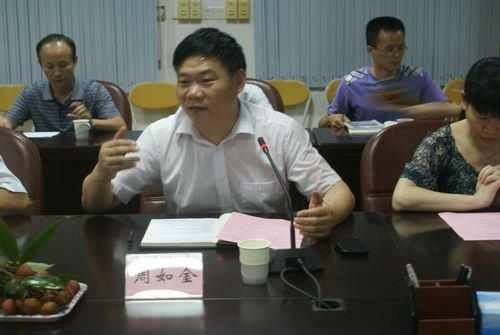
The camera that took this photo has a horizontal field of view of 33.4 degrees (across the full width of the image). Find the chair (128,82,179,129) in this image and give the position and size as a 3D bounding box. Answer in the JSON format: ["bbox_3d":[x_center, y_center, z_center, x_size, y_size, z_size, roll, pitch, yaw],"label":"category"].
[{"bbox_3d":[-0.627,-0.140,5.736,0.460,0.800,0.480,-1,12,0],"label":"chair"}]

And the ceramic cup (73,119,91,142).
[{"bbox_3d":[-0.794,-0.176,3.950,0.084,0.087,0.076,-1,12,0],"label":"ceramic cup"}]

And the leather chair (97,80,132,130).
[{"bbox_3d":[-0.922,0.089,4.200,0.620,0.970,0.640,-1,12,0],"label":"leather chair"}]

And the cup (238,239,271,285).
[{"bbox_3d":[0.012,0.223,1.942,0.076,0.088,0.076,-1,12,0],"label":"cup"}]

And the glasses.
[{"bbox_3d":[0.694,-0.589,4.168,0.138,0.042,0.135,-10,25,-39],"label":"glasses"}]

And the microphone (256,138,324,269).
[{"bbox_3d":[0.099,0.084,2.079,0.152,0.305,0.190,-2,12,-8],"label":"microphone"}]

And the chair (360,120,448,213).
[{"bbox_3d":[0.706,0.363,2.769,0.620,0.970,0.640,0,12,3],"label":"chair"}]

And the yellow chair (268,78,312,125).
[{"bbox_3d":[0.203,-0.163,5.804,0.460,0.800,0.480,-1,12,0],"label":"yellow chair"}]

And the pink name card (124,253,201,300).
[{"bbox_3d":[-0.189,0.238,1.873,0.170,0.091,0.075,-1,12,0],"label":"pink name card"}]

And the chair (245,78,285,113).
[{"bbox_3d":[-0.123,0.069,4.259,0.620,0.970,0.640,-1,12,0],"label":"chair"}]

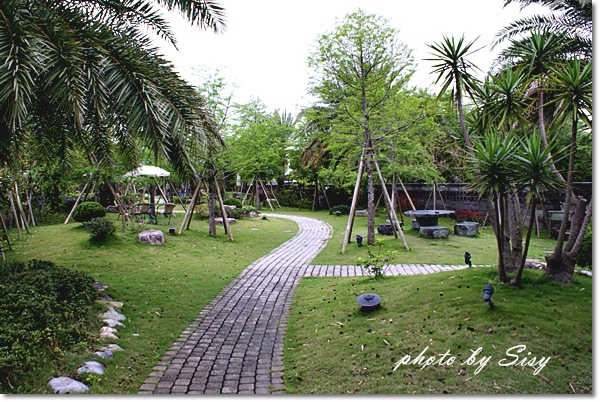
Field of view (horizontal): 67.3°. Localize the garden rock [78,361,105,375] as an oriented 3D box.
[{"bbox_3d":[-1.683,1.337,3.620,0.220,0.100,0.170,-1,3,-25],"label":"garden rock"}]

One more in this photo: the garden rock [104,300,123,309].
[{"bbox_3d":[-2.187,1.217,5.300,0.210,0.080,0.190,-1,3,-22],"label":"garden rock"}]

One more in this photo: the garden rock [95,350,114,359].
[{"bbox_3d":[-1.822,1.430,4.200,0.185,0.065,0.130,0,2,0],"label":"garden rock"}]

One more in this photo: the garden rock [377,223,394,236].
[{"bbox_3d":[2.754,0.898,14.300,0.600,0.360,0.550,0,3,11],"label":"garden rock"}]

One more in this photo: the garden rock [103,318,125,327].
[{"bbox_3d":[-2.143,1.396,5.180,0.250,0.075,0.170,0,2,0],"label":"garden rock"}]

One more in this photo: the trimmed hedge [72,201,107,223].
[{"bbox_3d":[-7.239,0.371,15.500,1.150,0.780,1.100,-1,3,-25],"label":"trimmed hedge"}]

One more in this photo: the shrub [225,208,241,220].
[{"bbox_3d":[-3.325,0.665,22.200,0.820,0.600,0.800,0,2,0],"label":"shrub"}]

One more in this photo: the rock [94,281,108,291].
[{"bbox_3d":[-3.054,1.294,6.900,0.250,0.130,0.200,0,2,0],"label":"rock"}]

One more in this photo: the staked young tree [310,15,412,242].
[{"bbox_3d":[1.650,-2.038,12.500,2.950,6.650,2.900,0,2,0],"label":"staked young tree"}]

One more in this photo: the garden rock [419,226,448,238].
[{"bbox_3d":[4.058,0.958,13.700,0.870,0.340,0.600,1,3,16],"label":"garden rock"}]

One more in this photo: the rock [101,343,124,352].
[{"bbox_3d":[-1.822,1.424,4.380,0.235,0.075,0.160,0,2,0],"label":"rock"}]

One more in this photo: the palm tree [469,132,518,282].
[{"bbox_3d":[2.634,0.075,6.150,0.720,2.060,0.680,1,3,23],"label":"palm tree"}]

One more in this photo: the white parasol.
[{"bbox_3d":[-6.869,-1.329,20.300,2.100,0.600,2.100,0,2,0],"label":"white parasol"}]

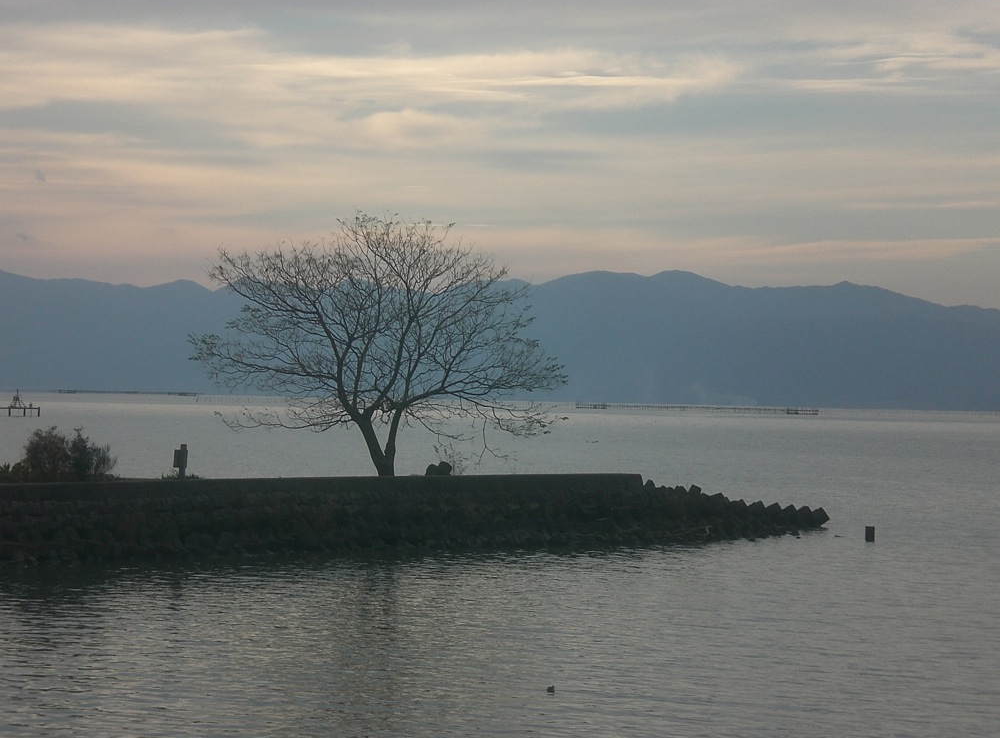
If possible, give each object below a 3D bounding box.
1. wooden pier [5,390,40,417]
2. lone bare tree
[{"bbox_3d":[-84.535,5.935,580.000,7.300,4.900,4.500,1,-1,0],"label":"wooden pier"},{"bbox_3d":[-4.206,-0.779,114.000,12.900,9.300,12.000,1,-1,0],"label":"lone bare tree"}]

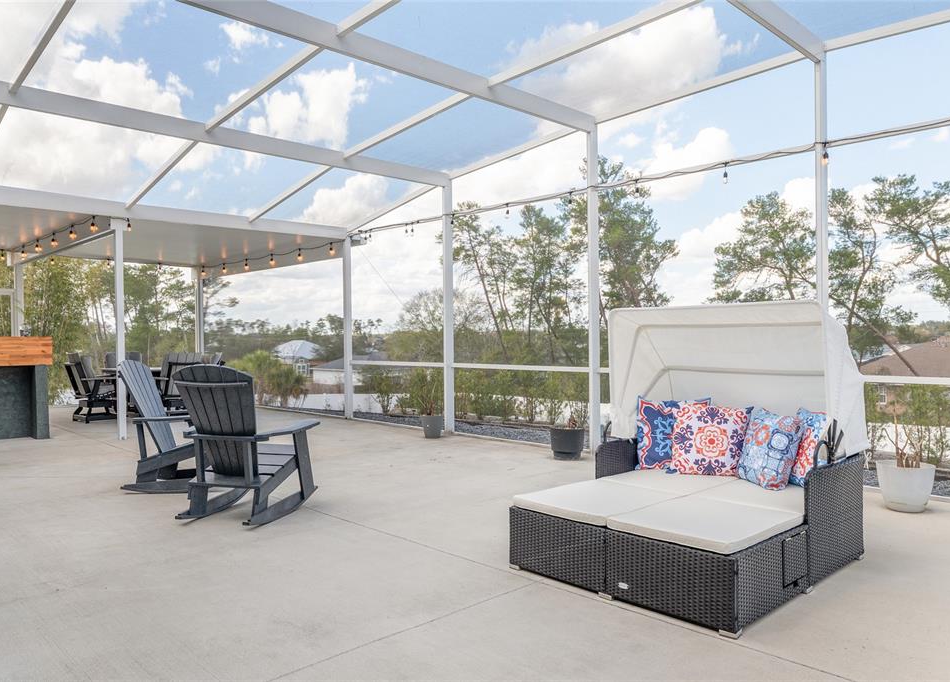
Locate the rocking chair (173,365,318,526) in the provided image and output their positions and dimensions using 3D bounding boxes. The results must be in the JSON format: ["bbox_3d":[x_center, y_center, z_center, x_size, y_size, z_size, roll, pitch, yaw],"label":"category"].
[{"bbox_3d":[-1.552,0.682,4.968,0.696,1.051,0.828,0,0,20],"label":"rocking chair"}]

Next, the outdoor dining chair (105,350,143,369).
[{"bbox_3d":[-5.920,0.705,12.209,0.750,1.050,0.720,-1,0,-44],"label":"outdoor dining chair"}]

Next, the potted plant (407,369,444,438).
[{"bbox_3d":[-0.623,0.773,8.940,0.432,0.882,0.432,0,0,0],"label":"potted plant"}]

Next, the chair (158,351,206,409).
[{"bbox_3d":[-4.596,0.699,10.956,0.732,1.038,0.768,0,0,-45],"label":"chair"}]

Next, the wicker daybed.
[{"bbox_3d":[1.165,0.507,3.851,1.518,1.398,1.272,0,0,-44],"label":"wicker daybed"}]

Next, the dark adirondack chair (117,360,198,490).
[{"bbox_3d":[-2.424,0.687,5.928,0.840,1.044,0.696,0,0,1],"label":"dark adirondack chair"}]

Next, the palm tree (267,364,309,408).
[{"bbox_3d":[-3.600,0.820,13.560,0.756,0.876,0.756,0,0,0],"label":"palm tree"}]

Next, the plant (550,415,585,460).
[{"bbox_3d":[0.958,0.986,7.356,0.360,0.451,0.360,0,0,0],"label":"plant"}]

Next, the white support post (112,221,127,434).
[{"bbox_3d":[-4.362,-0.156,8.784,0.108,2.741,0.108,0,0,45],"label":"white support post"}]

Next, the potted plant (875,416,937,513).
[{"bbox_3d":[3.103,0.872,5.124,0.384,0.672,0.384,0,0,0],"label":"potted plant"}]

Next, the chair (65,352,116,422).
[{"bbox_3d":[-5.767,0.697,10.920,0.720,1.040,0.768,0,0,44],"label":"chair"}]

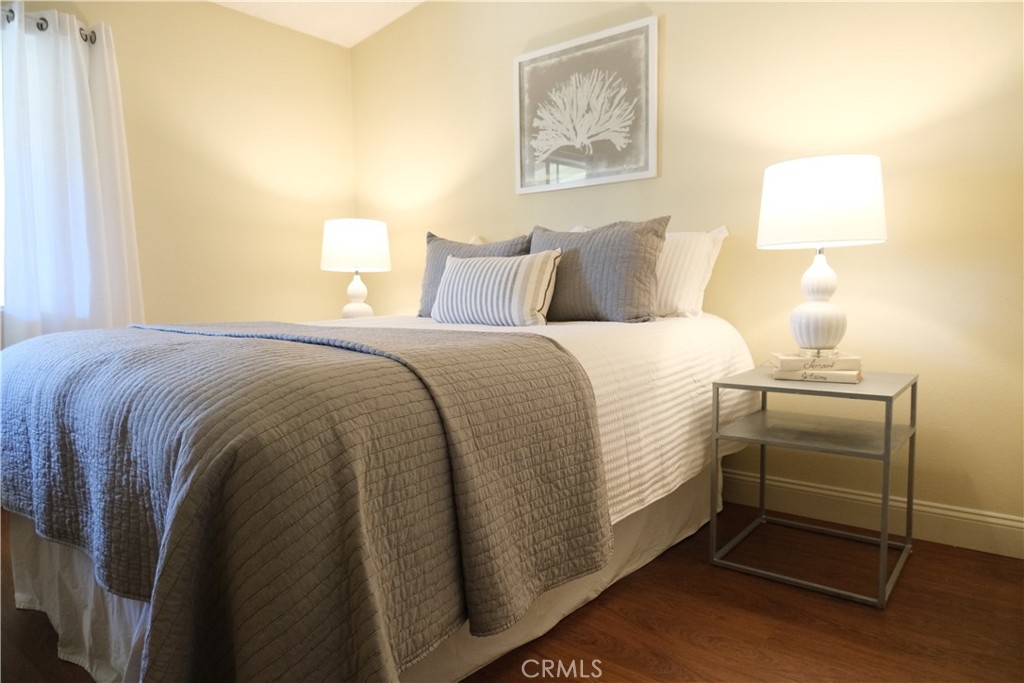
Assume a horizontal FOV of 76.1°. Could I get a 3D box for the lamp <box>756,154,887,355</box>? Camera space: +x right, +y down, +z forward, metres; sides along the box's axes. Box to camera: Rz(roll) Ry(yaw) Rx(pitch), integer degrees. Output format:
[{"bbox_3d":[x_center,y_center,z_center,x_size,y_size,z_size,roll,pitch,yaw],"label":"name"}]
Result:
[{"bbox_3d":[0.998,-0.257,2.120,0.379,0.618,0.379,3,6,39],"label":"lamp"}]

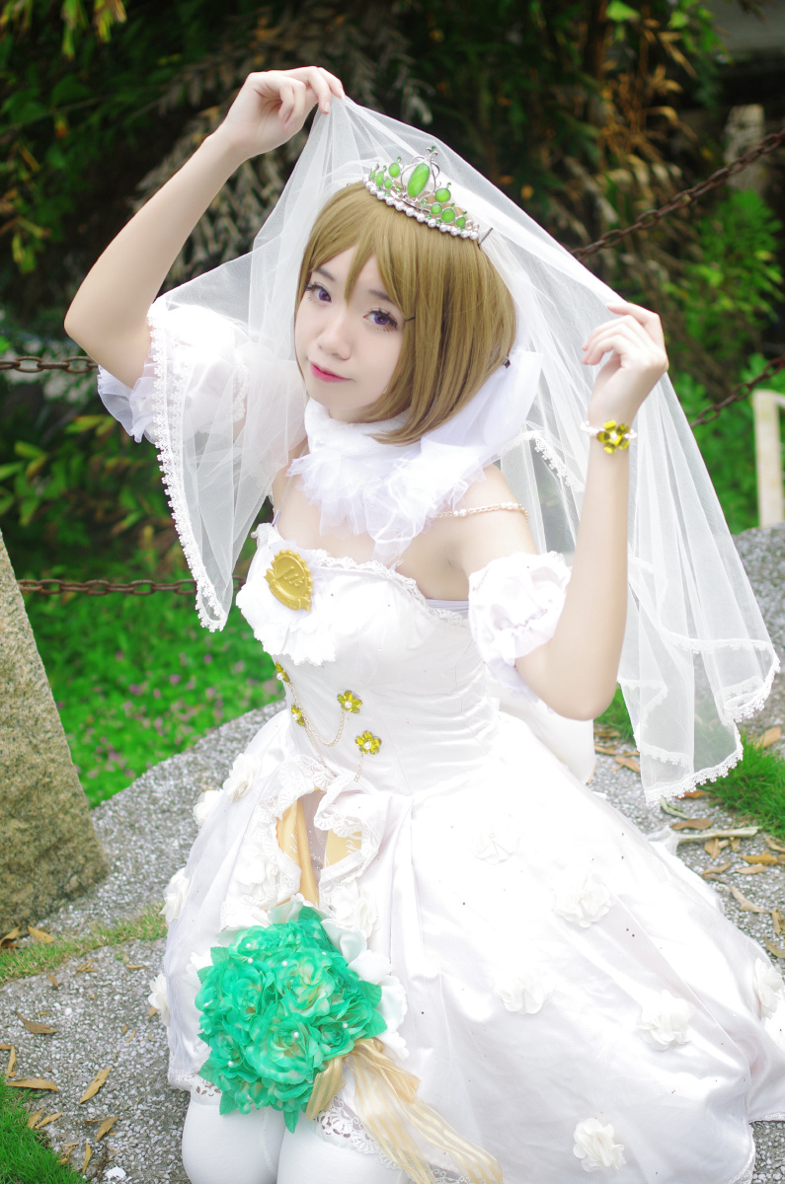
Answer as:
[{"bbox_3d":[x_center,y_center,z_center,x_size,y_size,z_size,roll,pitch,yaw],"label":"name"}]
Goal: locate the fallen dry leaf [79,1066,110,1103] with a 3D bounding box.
[{"bbox_3d":[-0.326,0.541,1.876,0.018,0.010,0.063,5,24,21],"label":"fallen dry leaf"}]

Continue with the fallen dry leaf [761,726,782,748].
[{"bbox_3d":[0.490,0.188,2.205,0.018,0.012,0.057,14,34,36],"label":"fallen dry leaf"}]

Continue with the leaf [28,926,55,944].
[{"bbox_3d":[-0.443,0.434,2.157,0.047,0.012,0.020,12,27,34],"label":"leaf"}]

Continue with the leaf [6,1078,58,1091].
[{"bbox_3d":[-0.371,0.511,1.772,0.061,0.012,0.013,1,28,15],"label":"leaf"}]

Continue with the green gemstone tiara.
[{"bbox_3d":[0.028,-0.364,1.570,0.122,0.055,0.045,31,24,15],"label":"green gemstone tiara"}]

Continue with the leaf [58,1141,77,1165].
[{"bbox_3d":[-0.336,0.582,1.772,0.018,0.014,0.032,6,24,22],"label":"leaf"}]

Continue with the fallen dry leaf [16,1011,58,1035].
[{"bbox_3d":[-0.392,0.471,1.857,0.066,0.012,0.015,13,33,34],"label":"fallen dry leaf"}]

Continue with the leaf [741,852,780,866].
[{"bbox_3d":[0.479,0.349,2.221,0.049,0.012,0.020,6,24,23],"label":"leaf"}]

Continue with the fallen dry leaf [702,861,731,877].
[{"bbox_3d":[0.376,0.321,1.968,0.040,0.010,0.012,-18,28,-20],"label":"fallen dry leaf"}]

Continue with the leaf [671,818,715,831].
[{"bbox_3d":[0.408,0.316,2.313,0.058,0.012,0.020,-6,22,-5],"label":"leaf"}]

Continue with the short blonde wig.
[{"bbox_3d":[0.016,-0.282,1.720,0.200,0.260,0.230,22,18,33],"label":"short blonde wig"}]

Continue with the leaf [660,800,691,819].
[{"bbox_3d":[0.341,0.267,2.083,0.012,0.012,0.054,-21,30,-25],"label":"leaf"}]

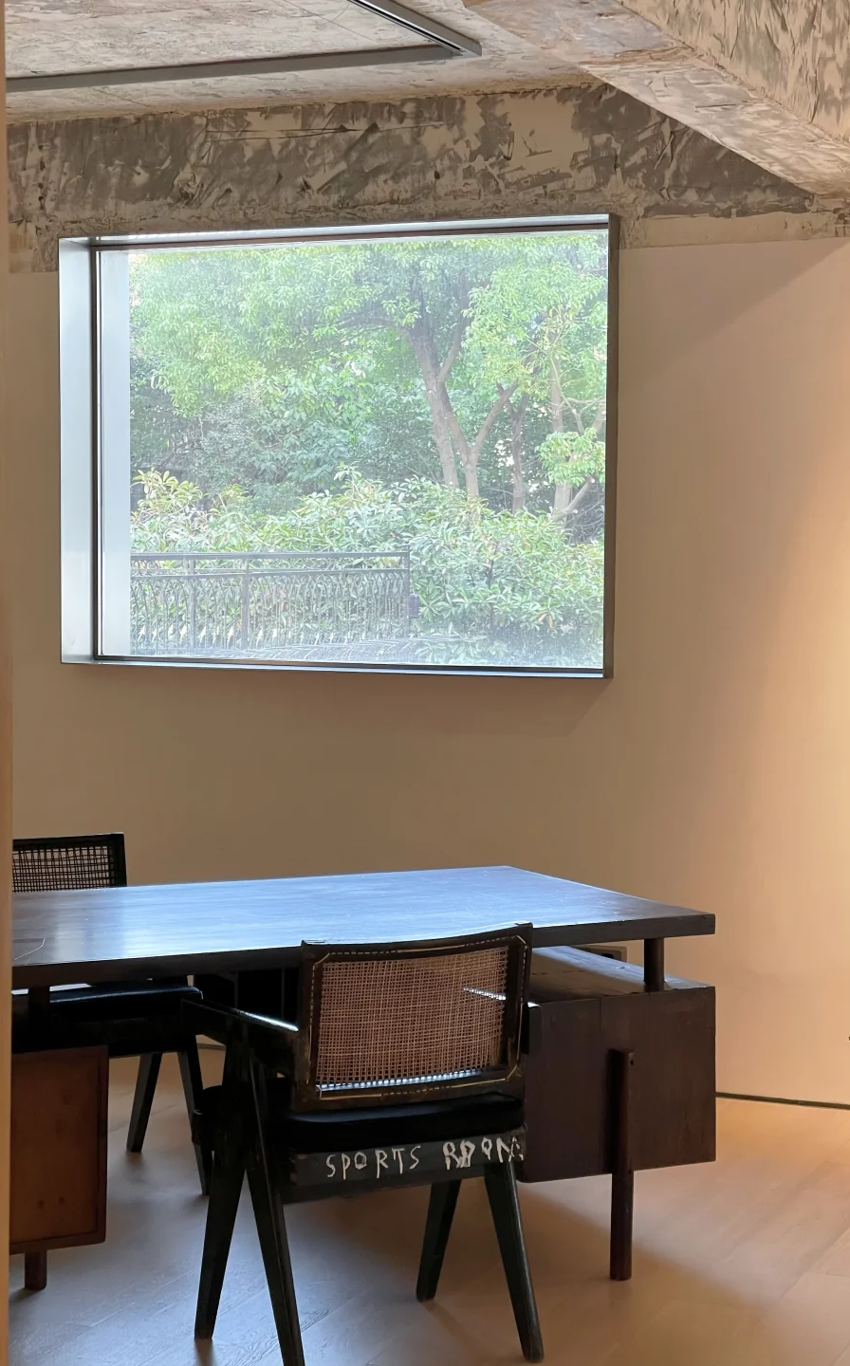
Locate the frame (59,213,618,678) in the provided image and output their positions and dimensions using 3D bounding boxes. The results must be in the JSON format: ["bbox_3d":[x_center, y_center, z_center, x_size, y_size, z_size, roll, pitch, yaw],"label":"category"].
[{"bbox_3d":[-0.257,-0.664,7.240,1.691,1.250,0.190,2,3,22],"label":"frame"}]

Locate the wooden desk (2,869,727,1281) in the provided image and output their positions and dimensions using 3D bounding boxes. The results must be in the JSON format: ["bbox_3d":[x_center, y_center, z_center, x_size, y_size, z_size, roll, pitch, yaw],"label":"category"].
[{"bbox_3d":[-0.400,0.840,5.218,1.780,0.738,0.889,-1,4,-27],"label":"wooden desk"}]

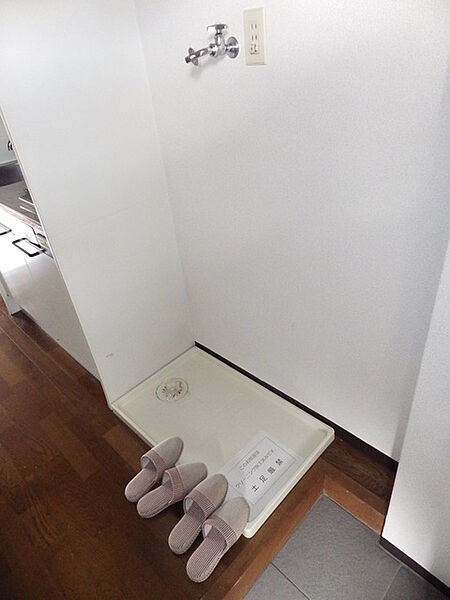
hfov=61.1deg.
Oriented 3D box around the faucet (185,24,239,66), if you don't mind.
[{"bbox_3d":[-0.037,-0.662,0.991,0.076,0.084,0.152,25,44,38],"label":"faucet"}]

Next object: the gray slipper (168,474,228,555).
[{"bbox_3d":[-0.092,0.690,1.249,0.096,0.078,0.270,22,58,35],"label":"gray slipper"}]

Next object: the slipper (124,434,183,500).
[{"bbox_3d":[-0.267,0.610,1.400,0.096,0.078,0.270,26,61,39],"label":"slipper"}]

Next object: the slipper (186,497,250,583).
[{"bbox_3d":[-0.025,0.730,1.181,0.096,0.078,0.270,23,58,37],"label":"slipper"}]

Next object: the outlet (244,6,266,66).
[{"bbox_3d":[0.079,-0.667,0.971,0.070,0.120,0.009,25,44,38],"label":"outlet"}]

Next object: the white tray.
[{"bbox_3d":[-0.035,0.510,1.601,0.818,0.050,0.511,25,44,38],"label":"white tray"}]

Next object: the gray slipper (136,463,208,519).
[{"bbox_3d":[-0.192,0.653,1.327,0.270,0.078,0.096,-29,38,-8],"label":"gray slipper"}]

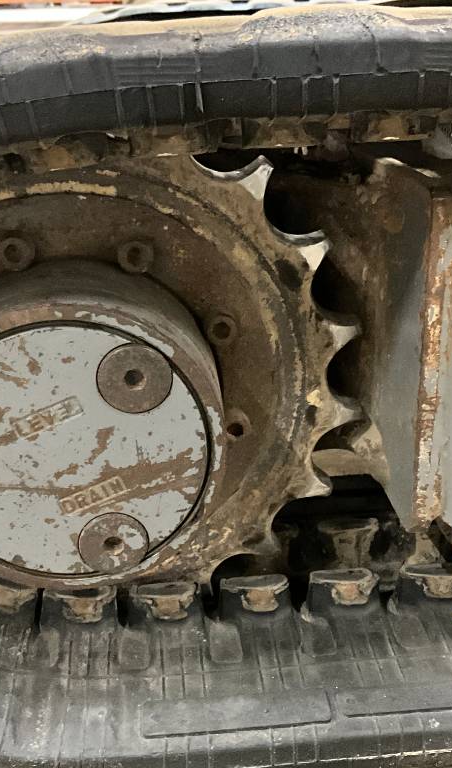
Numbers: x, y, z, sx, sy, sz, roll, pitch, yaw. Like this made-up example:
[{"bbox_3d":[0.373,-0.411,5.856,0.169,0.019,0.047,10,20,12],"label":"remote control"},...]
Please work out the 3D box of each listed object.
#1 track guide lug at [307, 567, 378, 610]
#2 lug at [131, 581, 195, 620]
[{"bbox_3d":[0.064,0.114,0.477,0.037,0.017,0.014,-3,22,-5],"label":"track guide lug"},{"bbox_3d":[-0.033,0.118,0.468,0.035,0.016,0.014,-3,22,-5],"label":"lug"}]

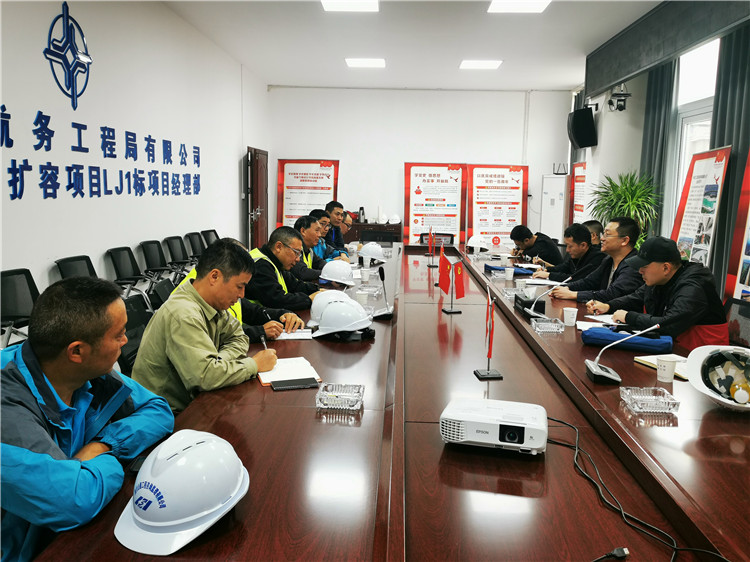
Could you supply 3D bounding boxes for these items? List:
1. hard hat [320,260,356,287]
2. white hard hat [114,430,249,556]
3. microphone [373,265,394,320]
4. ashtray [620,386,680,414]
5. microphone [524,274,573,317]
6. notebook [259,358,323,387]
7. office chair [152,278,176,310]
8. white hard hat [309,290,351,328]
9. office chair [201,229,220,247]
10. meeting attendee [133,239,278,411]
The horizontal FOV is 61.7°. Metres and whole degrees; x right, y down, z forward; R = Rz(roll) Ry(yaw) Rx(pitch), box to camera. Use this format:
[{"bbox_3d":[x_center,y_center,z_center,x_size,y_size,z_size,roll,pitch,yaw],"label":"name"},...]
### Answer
[{"bbox_3d":[-0.243,-0.063,4.400,0.275,0.150,0.210,13,9,2],"label":"hard hat"},{"bbox_3d":[-0.388,0.396,1.254,0.210,0.150,0.275,8,24,39],"label":"white hard hat"},{"bbox_3d":[0.048,0.061,3.357,0.125,0.280,0.165,2,9,2],"label":"microphone"},{"bbox_3d":[0.897,0.392,2.058,0.150,0.046,0.150,2,9,2],"label":"ashtray"},{"bbox_3d":[0.919,0.087,3.232,0.300,0.280,0.130,4,9,19],"label":"microphone"},{"bbox_3d":[-0.341,0.340,2.386,0.210,0.015,0.300,-1,8,-15],"label":"notebook"},{"bbox_3d":[-0.810,0.472,3.258,0.570,0.950,0.570,1,8,-1],"label":"office chair"},{"bbox_3d":[-0.197,0.146,3.098,0.275,0.180,0.215,0,9,-6],"label":"white hard hat"},{"bbox_3d":[-1.905,-0.223,8.099,0.570,0.850,0.570,2,9,7],"label":"office chair"},{"bbox_3d":[-0.674,0.459,2.407,0.630,1.250,0.560,2,9,8],"label":"meeting attendee"}]

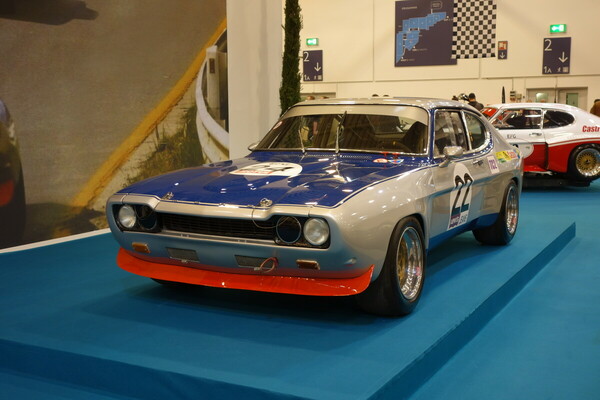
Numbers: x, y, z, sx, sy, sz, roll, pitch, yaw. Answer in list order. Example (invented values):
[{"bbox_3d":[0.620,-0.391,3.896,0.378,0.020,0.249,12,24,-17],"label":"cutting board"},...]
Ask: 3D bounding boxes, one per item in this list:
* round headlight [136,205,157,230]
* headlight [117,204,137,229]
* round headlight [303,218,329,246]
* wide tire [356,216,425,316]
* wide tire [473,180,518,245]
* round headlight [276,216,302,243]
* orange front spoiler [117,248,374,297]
[{"bbox_3d":[-0.839,0.103,4.127,0.143,0.143,0.080,3,7,28],"label":"round headlight"},{"bbox_3d":[-0.974,0.096,4.199,0.143,0.143,0.080,3,7,28],"label":"headlight"},{"bbox_3d":[0.092,0.155,3.628,0.143,0.143,0.080,3,7,28],"label":"round headlight"},{"bbox_3d":[0.497,0.356,4.112,0.280,0.568,0.568,3,7,28],"label":"wide tire"},{"bbox_3d":[1.705,0.088,6.353,0.290,0.592,0.592,3,7,28],"label":"wide tire"},{"bbox_3d":[-0.043,0.148,3.701,0.143,0.143,0.080,3,7,28],"label":"round headlight"},{"bbox_3d":[-0.402,0.375,4.013,1.610,0.140,0.370,3,7,28],"label":"orange front spoiler"}]

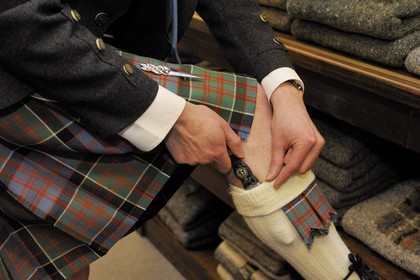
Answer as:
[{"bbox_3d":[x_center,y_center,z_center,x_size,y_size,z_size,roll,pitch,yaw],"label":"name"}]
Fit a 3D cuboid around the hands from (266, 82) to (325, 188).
[{"bbox_3d":[0.138,-0.006,1.060,0.088,0.162,0.085,-3,18,-19],"label":"hands"}]

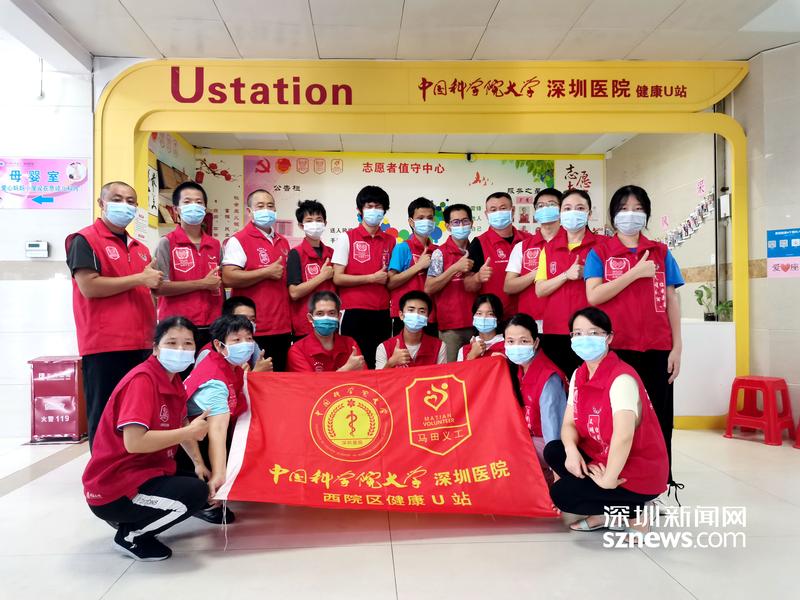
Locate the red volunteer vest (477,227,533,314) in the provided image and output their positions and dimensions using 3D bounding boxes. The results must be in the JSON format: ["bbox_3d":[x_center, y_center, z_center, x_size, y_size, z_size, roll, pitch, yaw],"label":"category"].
[{"bbox_3d":[0.652,-0.144,3.680,0.430,0.590,0.250,0,-1,3],"label":"red volunteer vest"}]

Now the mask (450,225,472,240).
[{"bbox_3d":[0.399,-0.440,3.920,0.150,0.105,0.080,0,0,-4],"label":"mask"}]

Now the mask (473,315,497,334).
[{"bbox_3d":[0.485,0.141,3.450,0.145,0.105,0.080,0,-1,7],"label":"mask"}]

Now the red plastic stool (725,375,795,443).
[{"bbox_3d":[2.635,0.786,4.390,0.340,0.440,0.340,0,0,-38],"label":"red plastic stool"}]

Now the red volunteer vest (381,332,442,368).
[{"bbox_3d":[0.069,0.489,3.320,0.410,0.570,0.260,0,7,-4],"label":"red volunteer vest"}]

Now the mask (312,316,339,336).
[{"bbox_3d":[-0.378,0.135,3.050,0.145,0.112,0.090,0,-1,-12],"label":"mask"}]

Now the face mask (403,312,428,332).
[{"bbox_3d":[0.091,0.133,3.500,0.150,0.115,0.080,4,0,-4],"label":"face mask"}]

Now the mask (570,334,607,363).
[{"bbox_3d":[0.804,0.206,2.550,0.155,0.115,0.085,-2,0,24],"label":"mask"}]

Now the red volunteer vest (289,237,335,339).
[{"bbox_3d":[-0.534,-0.078,3.750,0.380,0.590,0.230,0,-1,-12],"label":"red volunteer vest"}]

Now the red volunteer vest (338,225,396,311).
[{"bbox_3d":[-0.201,-0.207,3.830,0.390,0.550,0.230,0,-1,-7],"label":"red volunteer vest"}]

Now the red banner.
[{"bbox_3d":[-0.062,0.627,2.760,1.400,0.740,0.120,1,-38,-1],"label":"red banner"}]

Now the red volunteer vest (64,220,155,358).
[{"bbox_3d":[-1.387,-0.060,2.900,0.440,0.640,0.290,1,-1,-43],"label":"red volunteer vest"}]

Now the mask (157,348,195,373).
[{"bbox_3d":[-0.889,0.240,2.380,0.148,0.108,0.090,0,-1,-28],"label":"mask"}]

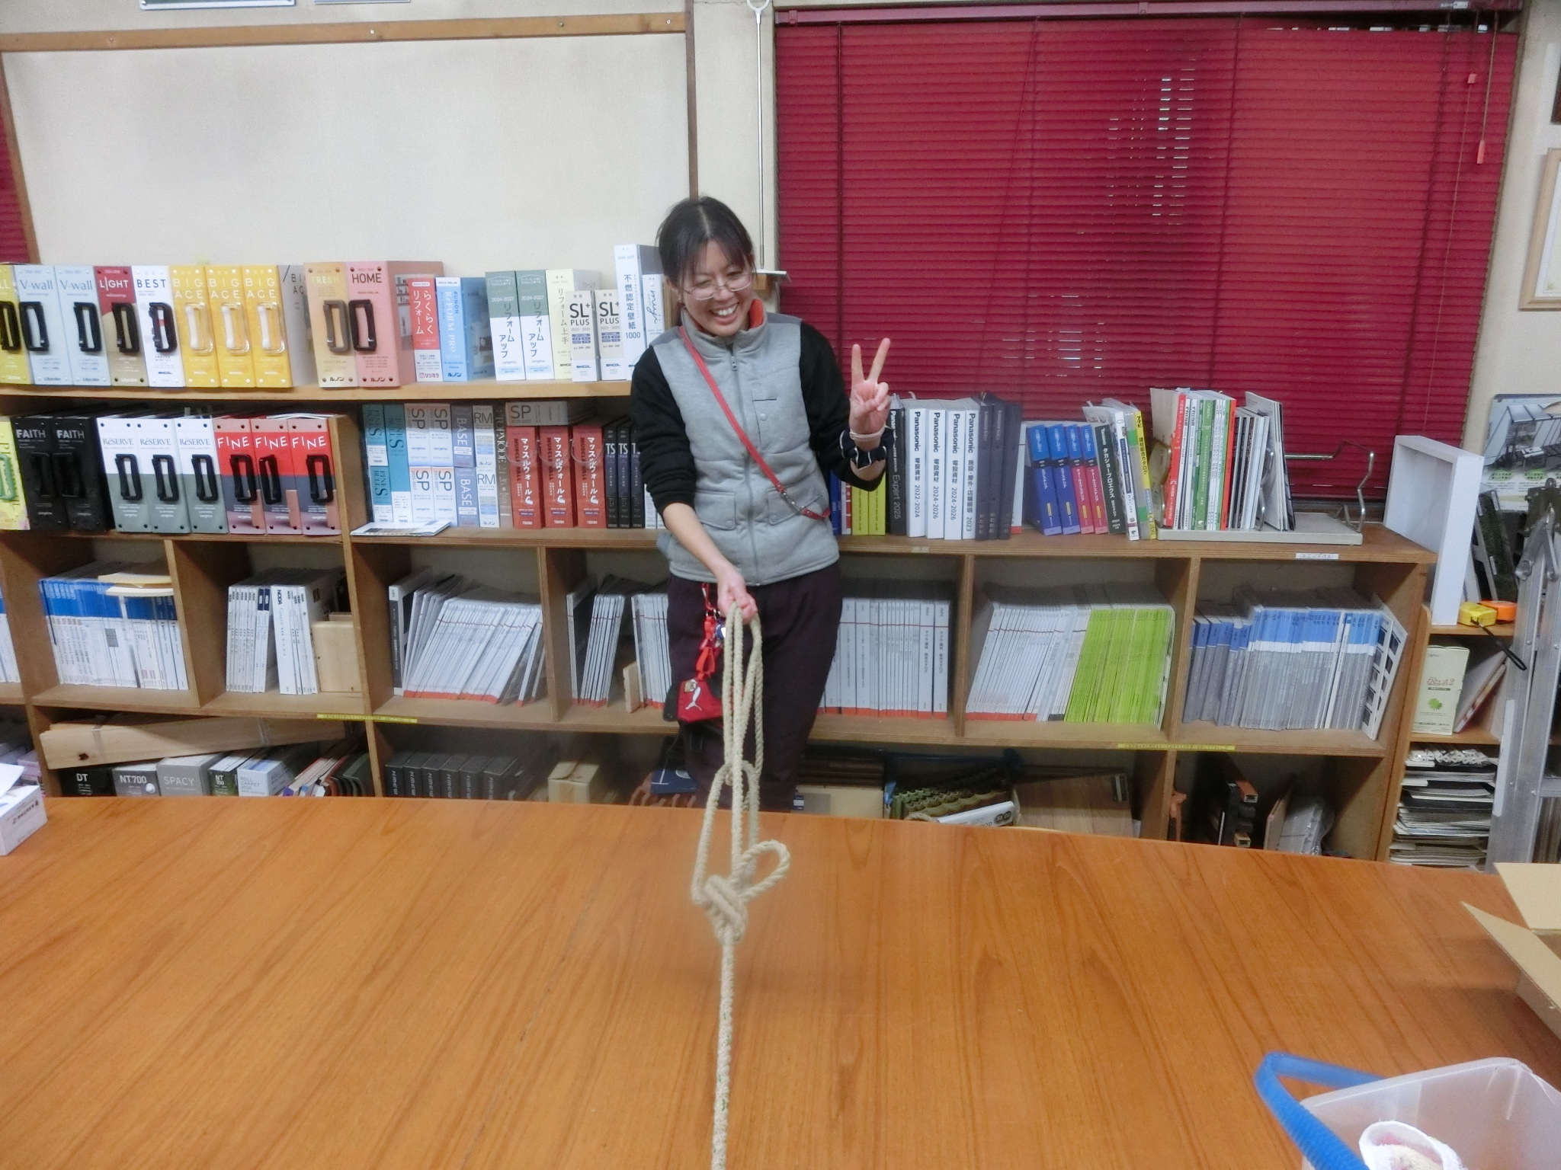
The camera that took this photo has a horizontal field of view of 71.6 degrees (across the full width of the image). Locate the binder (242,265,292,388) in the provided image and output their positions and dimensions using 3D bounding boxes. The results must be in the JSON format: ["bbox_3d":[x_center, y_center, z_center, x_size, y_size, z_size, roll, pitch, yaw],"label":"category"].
[{"bbox_3d":[-1.148,-0.624,2.595,0.087,0.269,0.322,1,16,5],"label":"binder"}]

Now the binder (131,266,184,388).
[{"bbox_3d":[-1.407,-0.631,2.618,0.087,0.270,0.322,1,16,5],"label":"binder"}]

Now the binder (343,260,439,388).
[{"bbox_3d":[-0.895,-0.622,2.566,0.095,0.274,0.332,1,16,5],"label":"binder"}]

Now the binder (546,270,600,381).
[{"bbox_3d":[-0.492,-0.637,2.633,0.064,0.249,0.225,2,16,6],"label":"binder"}]

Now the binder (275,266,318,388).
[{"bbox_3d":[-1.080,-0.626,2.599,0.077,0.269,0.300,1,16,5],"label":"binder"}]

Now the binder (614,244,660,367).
[{"bbox_3d":[-0.317,-0.640,2.535,0.052,0.292,0.265,1,16,5],"label":"binder"}]

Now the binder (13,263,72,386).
[{"bbox_3d":[-1.689,-0.639,2.648,0.096,0.267,0.322,1,16,5],"label":"binder"}]

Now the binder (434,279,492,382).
[{"bbox_3d":[-0.764,-0.631,2.663,0.060,0.238,0.225,2,16,6],"label":"binder"}]

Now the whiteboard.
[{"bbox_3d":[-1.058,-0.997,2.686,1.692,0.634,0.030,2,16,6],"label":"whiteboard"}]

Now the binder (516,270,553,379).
[{"bbox_3d":[-0.546,-0.624,2.581,0.068,0.243,0.242,1,16,5],"label":"binder"}]

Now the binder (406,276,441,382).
[{"bbox_3d":[-0.827,-0.632,2.670,0.062,0.239,0.225,2,16,6],"label":"binder"}]

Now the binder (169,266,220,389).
[{"bbox_3d":[-1.351,-0.636,2.651,0.086,0.275,0.305,2,16,6],"label":"binder"}]

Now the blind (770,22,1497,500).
[{"bbox_3d":[0.812,-0.765,2.575,1.645,1.088,0.040,2,16,6],"label":"blind"}]

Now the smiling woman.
[{"bbox_3d":[-0.043,0.081,2.067,0.474,1.567,0.440,0,16,0],"label":"smiling woman"}]

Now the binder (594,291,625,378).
[{"bbox_3d":[-0.368,-0.592,2.541,0.055,0.198,0.250,1,16,5],"label":"binder"}]

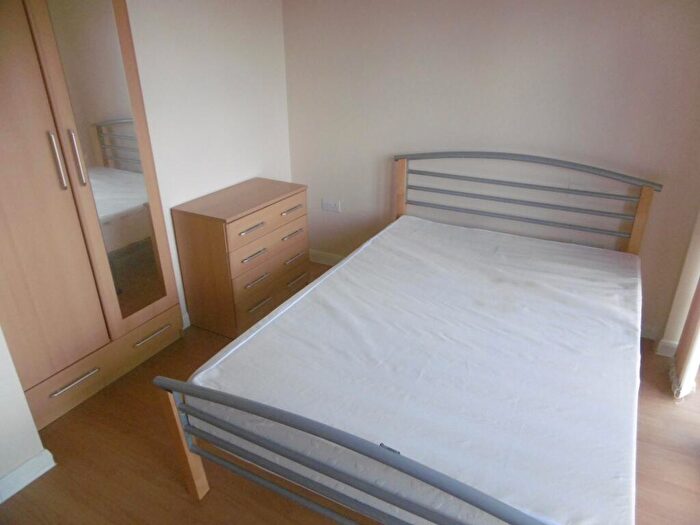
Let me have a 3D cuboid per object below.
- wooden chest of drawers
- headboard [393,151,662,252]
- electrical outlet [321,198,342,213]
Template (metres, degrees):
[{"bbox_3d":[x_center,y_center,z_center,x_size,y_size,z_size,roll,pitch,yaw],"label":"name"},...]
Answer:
[{"bbox_3d":[-0.631,-0.048,3.066,0.426,0.757,0.743,13,28,27],"label":"wooden chest of drawers"},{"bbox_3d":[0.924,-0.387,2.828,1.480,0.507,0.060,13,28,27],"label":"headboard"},{"bbox_3d":[-0.146,-0.419,3.555,0.148,0.087,0.028,13,28,27],"label":"electrical outlet"}]

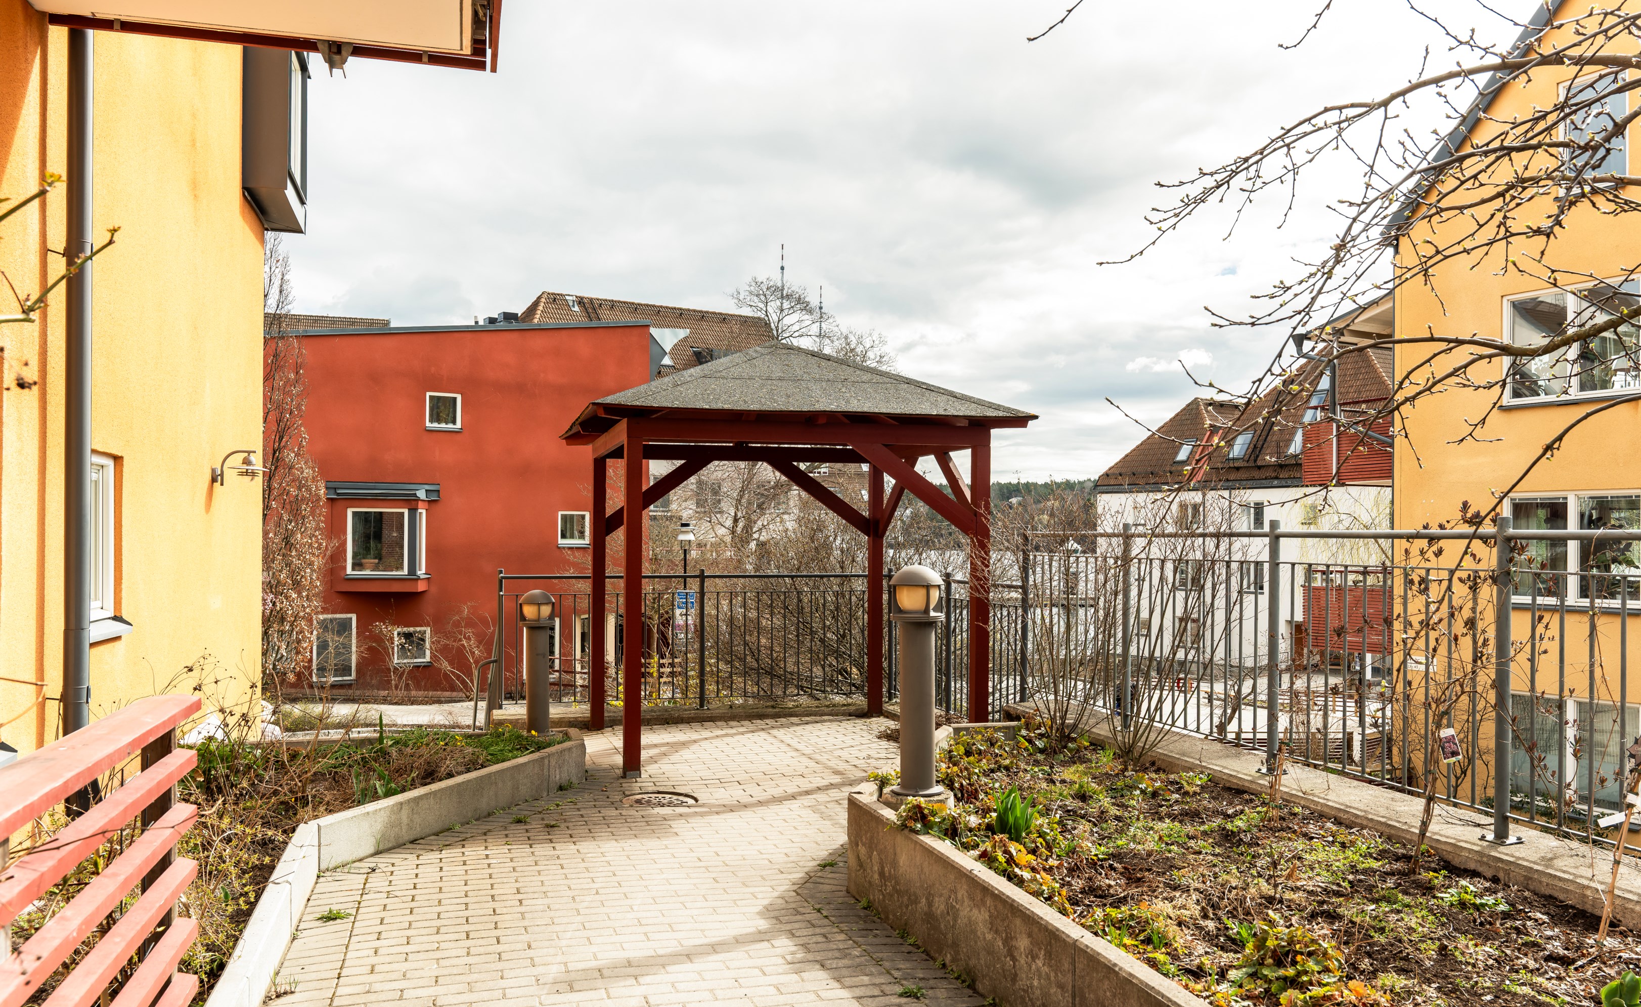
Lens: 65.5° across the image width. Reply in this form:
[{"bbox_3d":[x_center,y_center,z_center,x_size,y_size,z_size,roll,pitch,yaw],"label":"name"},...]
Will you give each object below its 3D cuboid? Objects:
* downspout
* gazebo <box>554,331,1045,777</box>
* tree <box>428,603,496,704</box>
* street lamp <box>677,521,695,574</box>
[{"bbox_3d":[-2.621,-0.292,4.500,0.080,2.975,0.080,1,-1,-15],"label":"downspout"},{"bbox_3d":[-0.352,0.295,9.560,2.963,3.012,2.970,1,-1,-15],"label":"gazebo"},{"bbox_3d":[-8.302,3.423,29.500,1.570,2.300,1.500,0,-1,0],"label":"tree"},{"bbox_3d":[-2.990,2.394,28.200,0.460,3.950,0.460,0,-1,0],"label":"street lamp"}]

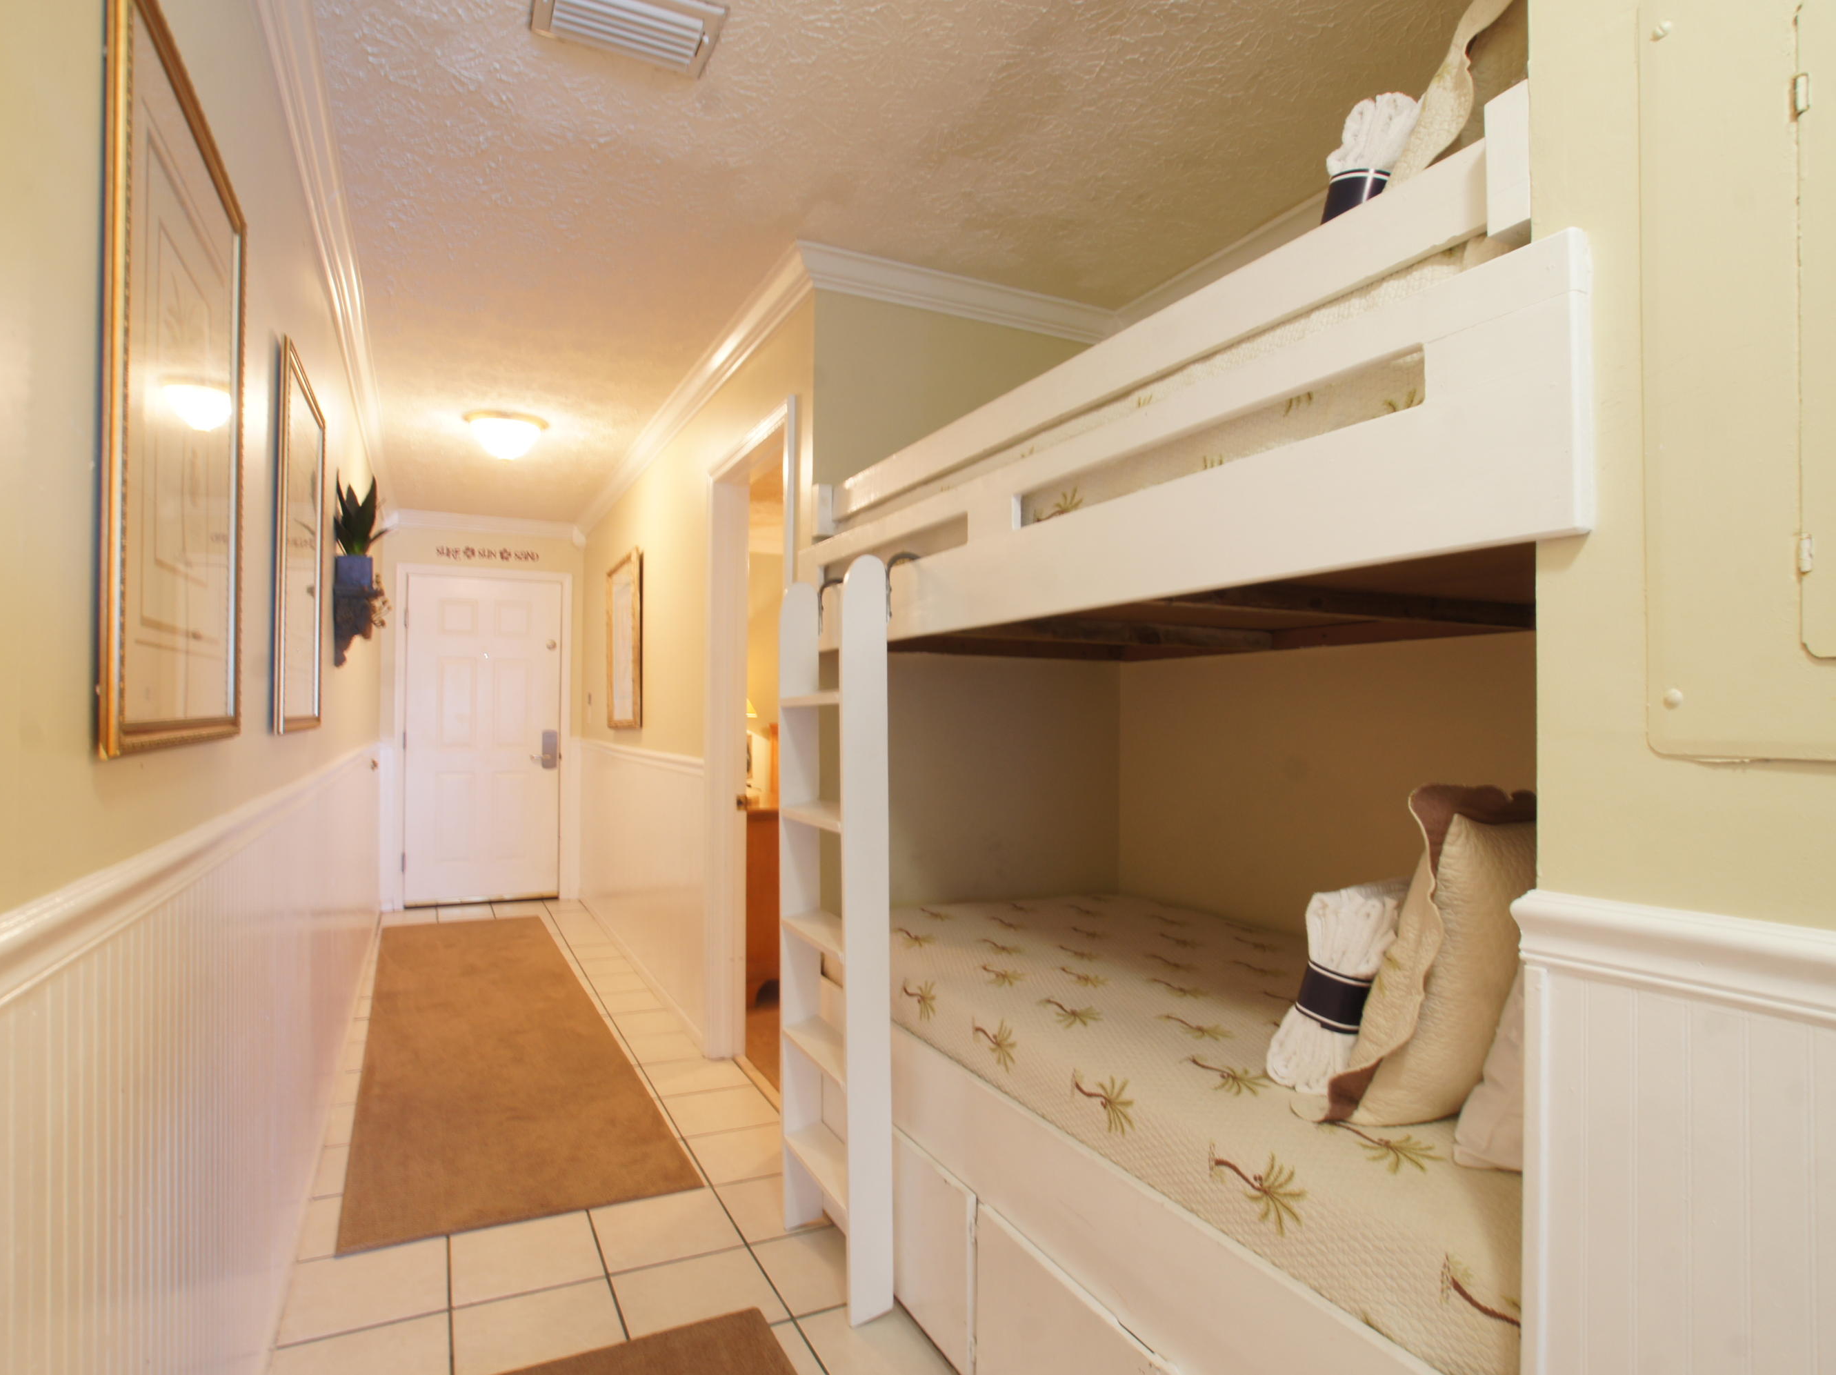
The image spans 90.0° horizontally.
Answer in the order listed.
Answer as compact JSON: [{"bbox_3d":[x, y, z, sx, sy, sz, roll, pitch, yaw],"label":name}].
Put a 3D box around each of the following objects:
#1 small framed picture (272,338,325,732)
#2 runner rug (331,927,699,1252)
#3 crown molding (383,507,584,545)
[{"bbox_3d":[-1.258,-0.265,1.869,0.035,0.695,0.650,1,-2,-28],"label":"small framed picture"},{"bbox_3d":[-1.774,1.315,3.760,0.810,0.010,3.567,1,-2,-29],"label":"runner rug"},{"bbox_3d":[-2.734,-1.039,5.883,1.138,0.085,0.085,1,-2,-28],"label":"crown molding"}]

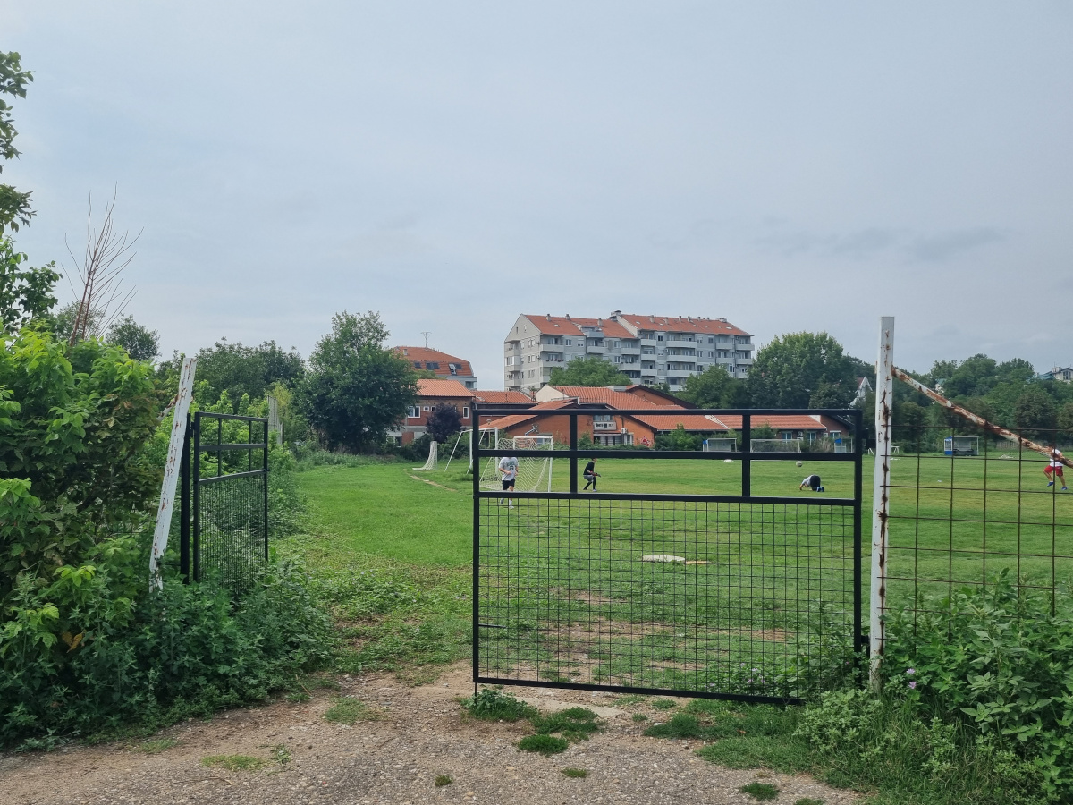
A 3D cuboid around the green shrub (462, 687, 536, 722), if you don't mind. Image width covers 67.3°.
[{"bbox_3d":[-0.206,1.658,4.482,0.410,0.140,0.280,0,-3,0],"label":"green shrub"}]

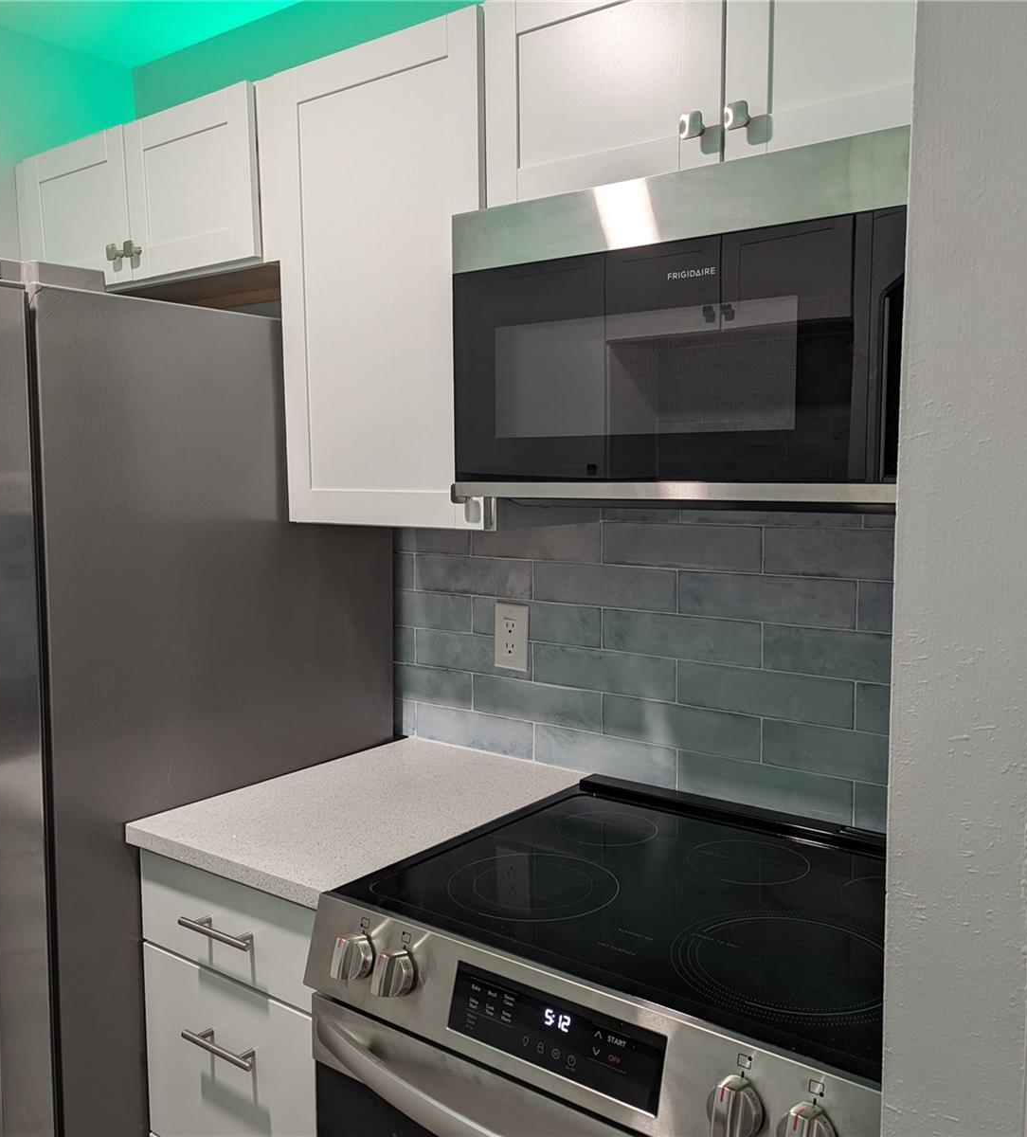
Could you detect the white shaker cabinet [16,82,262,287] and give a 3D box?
[{"bbox_3d":[-0.672,-0.731,2.208,0.825,0.305,0.340,4,7,37],"label":"white shaker cabinet"}]

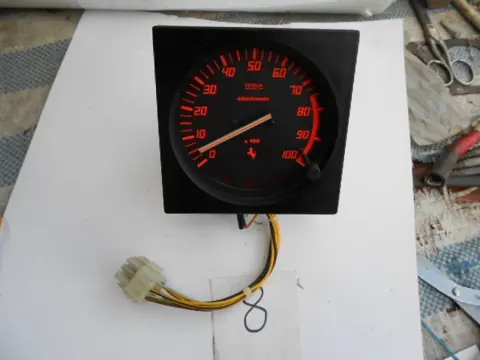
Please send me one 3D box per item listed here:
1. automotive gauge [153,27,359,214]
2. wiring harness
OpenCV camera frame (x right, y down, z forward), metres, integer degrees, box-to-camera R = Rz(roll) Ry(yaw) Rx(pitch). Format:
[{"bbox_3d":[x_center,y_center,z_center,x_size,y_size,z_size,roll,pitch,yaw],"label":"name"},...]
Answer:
[{"bbox_3d":[0.009,-0.048,0.269,0.120,0.120,0.095,0,22,0],"label":"automotive gauge"},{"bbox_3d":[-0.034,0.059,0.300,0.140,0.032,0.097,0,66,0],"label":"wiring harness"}]

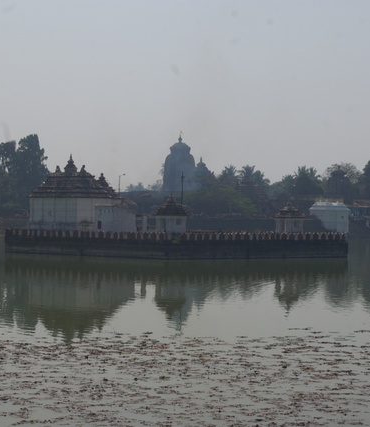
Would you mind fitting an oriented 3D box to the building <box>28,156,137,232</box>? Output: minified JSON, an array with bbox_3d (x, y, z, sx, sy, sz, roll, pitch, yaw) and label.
[{"bbox_3d":[-12.313,-2.294,176.000,7.200,9.500,12.600,1,0,-40],"label":"building"}]

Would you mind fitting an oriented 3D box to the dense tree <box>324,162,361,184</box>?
[{"bbox_3d":[41.914,-6.653,388.000,10.000,13.500,9.000,1,0,0],"label":"dense tree"}]

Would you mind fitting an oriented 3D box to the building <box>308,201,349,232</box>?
[{"bbox_3d":[34.311,0.947,345.000,5.200,8.000,8.600,1,0,-40],"label":"building"}]

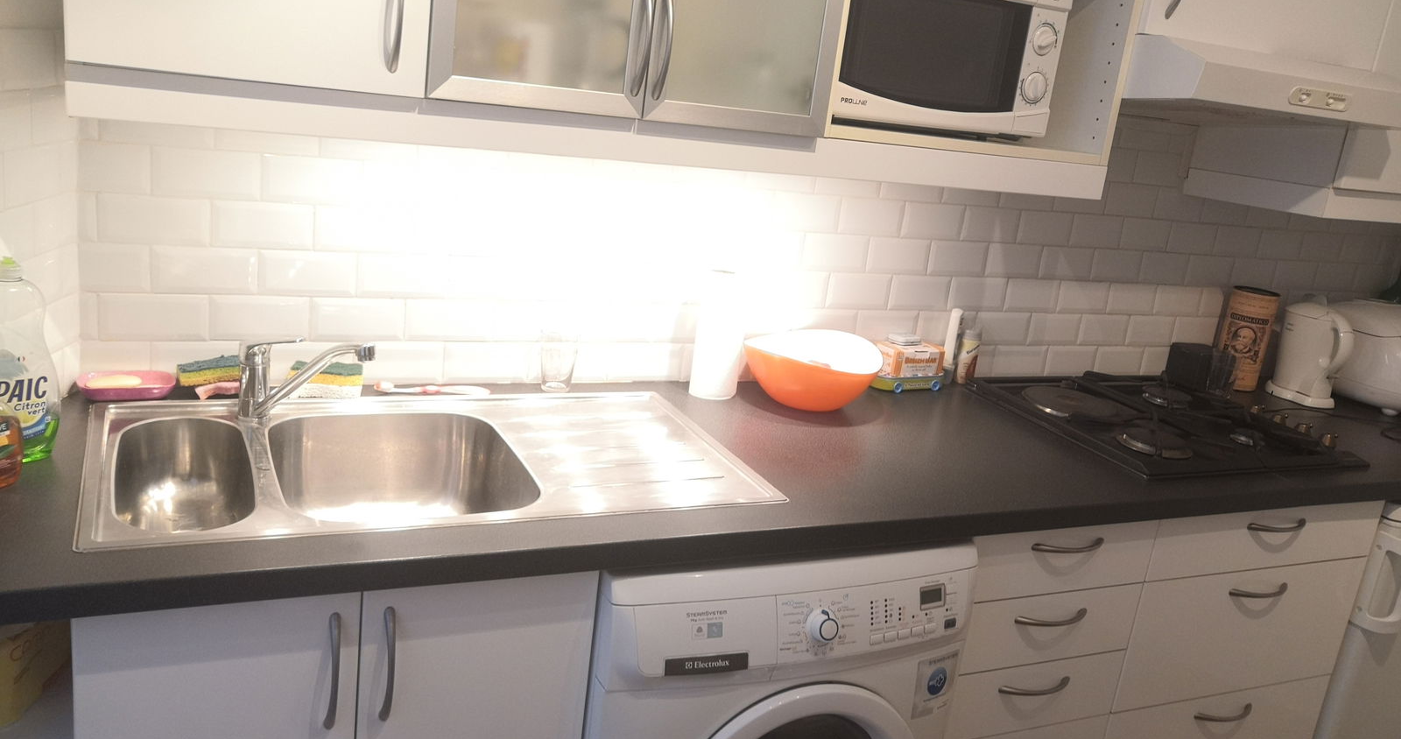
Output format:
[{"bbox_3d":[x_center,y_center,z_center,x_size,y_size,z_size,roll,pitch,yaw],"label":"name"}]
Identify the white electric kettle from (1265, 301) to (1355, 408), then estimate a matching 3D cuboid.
[{"bbox_3d":[1.422,-0.041,2.532,0.140,0.225,0.200,0,16,-25],"label":"white electric kettle"}]

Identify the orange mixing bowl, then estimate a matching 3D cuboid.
[{"bbox_3d":[0.202,0.008,2.007,0.256,0.114,0.256,6,15,-2],"label":"orange mixing bowl"}]

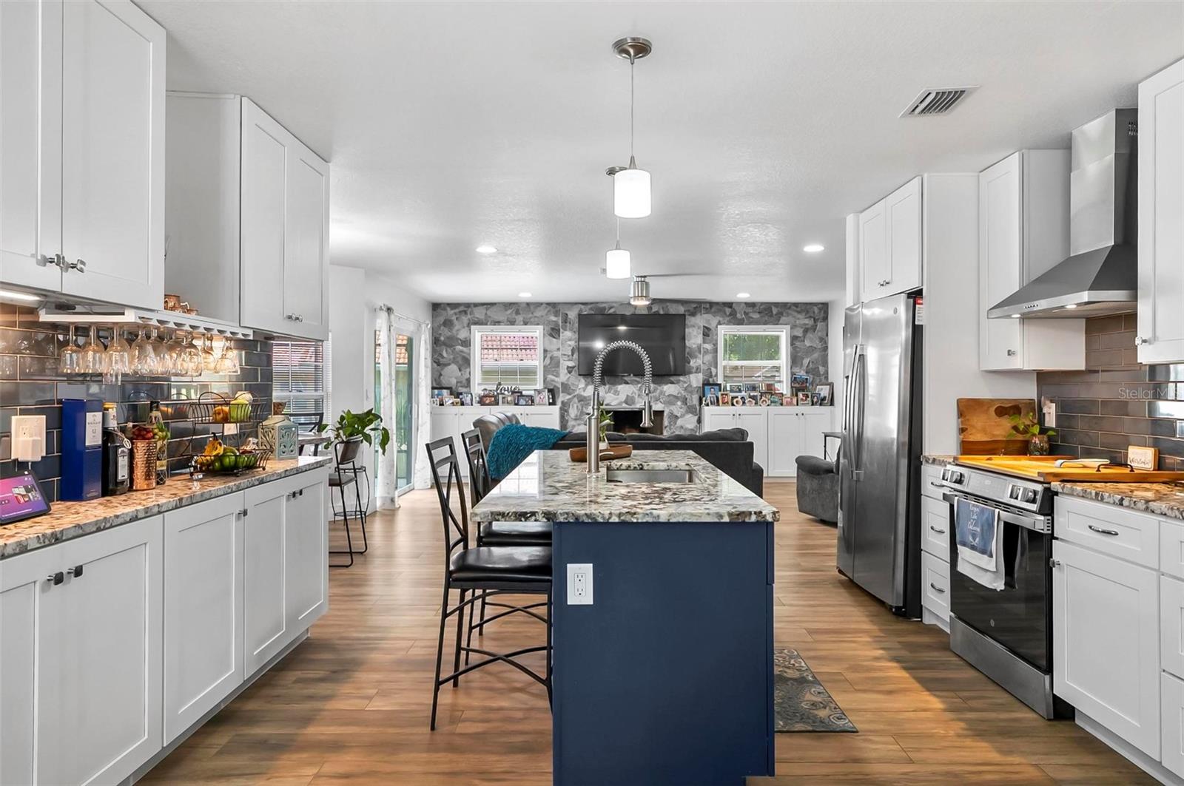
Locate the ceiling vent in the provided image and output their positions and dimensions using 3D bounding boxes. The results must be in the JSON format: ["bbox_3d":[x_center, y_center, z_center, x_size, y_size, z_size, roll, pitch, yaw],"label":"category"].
[{"bbox_3d":[1.399,-1.179,2.796,0.205,0.020,0.285,0,0,1],"label":"ceiling vent"}]

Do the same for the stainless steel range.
[{"bbox_3d":[2.050,0.807,3.054,0.690,0.934,0.761,0,0,0],"label":"stainless steel range"}]

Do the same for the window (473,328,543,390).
[{"bbox_3d":[-1.167,-0.466,9.654,0.989,0.918,0.102,0,0,0],"label":"window"}]

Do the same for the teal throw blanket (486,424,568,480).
[{"bbox_3d":[-0.619,0.570,6.731,0.787,0.531,0.558,0,0,0],"label":"teal throw blanket"}]

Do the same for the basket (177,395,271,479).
[{"bbox_3d":[-1.568,0.164,2.975,0.244,0.365,0.315,0,0,0],"label":"basket"}]

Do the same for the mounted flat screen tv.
[{"bbox_3d":[0.544,-0.649,9.454,1.481,0.855,0.081,0,0,0],"label":"mounted flat screen tv"}]

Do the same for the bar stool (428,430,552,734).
[{"bbox_3d":[-0.376,0.725,2.791,0.513,1.077,0.430,0,0,1],"label":"bar stool"}]

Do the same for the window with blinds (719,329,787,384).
[{"bbox_3d":[2.236,-0.478,9.500,0.985,0.880,0.100,0,1,1],"label":"window with blinds"}]

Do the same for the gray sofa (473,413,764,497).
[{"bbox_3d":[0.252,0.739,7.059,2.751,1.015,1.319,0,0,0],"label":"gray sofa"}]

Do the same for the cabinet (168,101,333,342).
[{"bbox_3d":[-1.565,-0.740,3.200,0.330,0.929,0.827,0,0,0],"label":"cabinet"}]

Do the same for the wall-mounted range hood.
[{"bbox_3d":[2.172,-0.774,3.017,0.497,0.827,0.721,0,0,0],"label":"wall-mounted range hood"}]

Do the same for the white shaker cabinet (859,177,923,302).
[{"bbox_3d":[2.124,-0.894,4.172,0.640,0.603,0.810,0,0,1],"label":"white shaker cabinet"}]

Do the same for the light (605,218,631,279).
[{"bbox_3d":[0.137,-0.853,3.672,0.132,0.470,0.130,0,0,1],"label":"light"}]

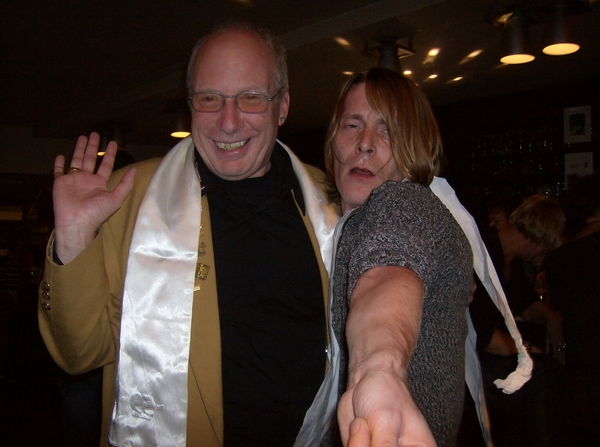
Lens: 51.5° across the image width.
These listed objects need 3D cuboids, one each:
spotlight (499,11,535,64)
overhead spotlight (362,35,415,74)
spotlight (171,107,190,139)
[{"bbox_3d":[1.289,-1.111,3.700,0.200,0.285,0.200,1,-3,0],"label":"spotlight"},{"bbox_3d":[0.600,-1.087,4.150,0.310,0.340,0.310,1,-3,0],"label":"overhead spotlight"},{"bbox_3d":[-1.197,-1.024,6.250,0.195,0.280,0.195,1,-3,0],"label":"spotlight"}]

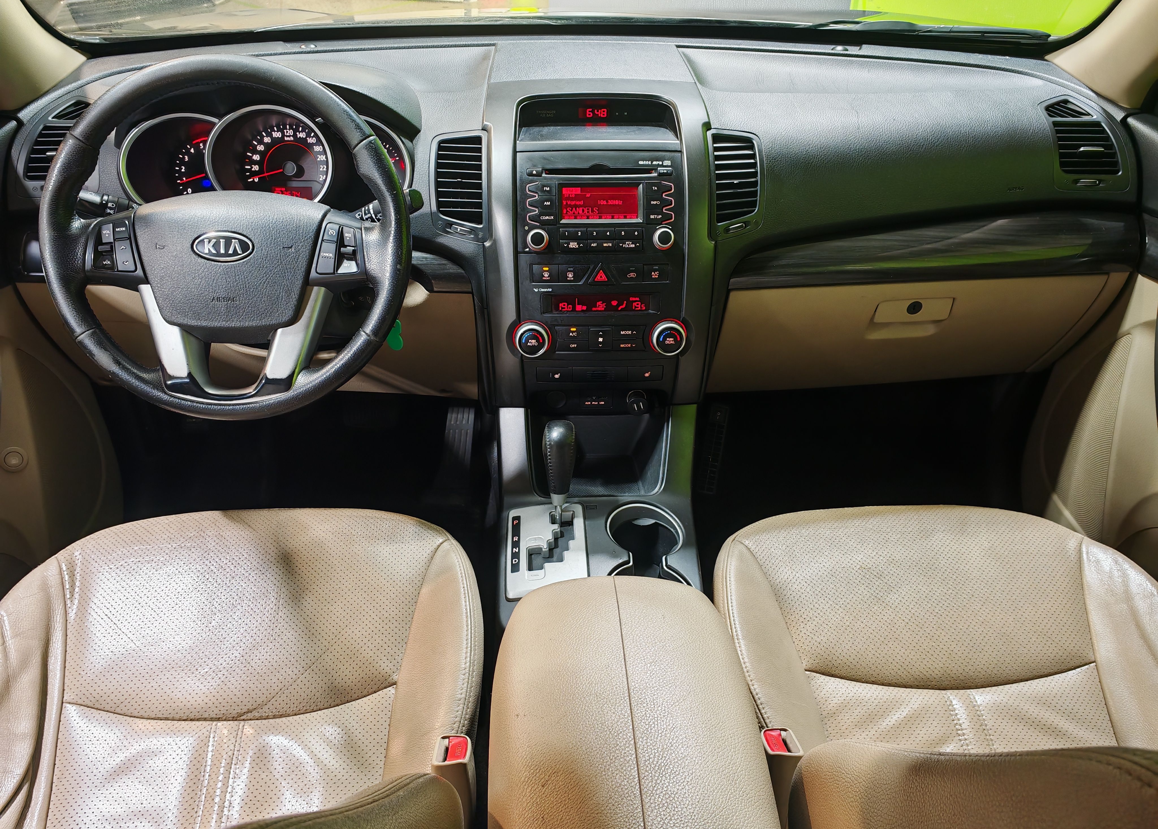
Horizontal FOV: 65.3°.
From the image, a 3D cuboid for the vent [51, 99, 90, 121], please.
[{"bbox_3d":[-0.642,-0.388,1.160,0.068,0.032,0.030,-5,4,-10],"label":"vent"}]

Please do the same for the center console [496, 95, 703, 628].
[{"bbox_3d":[0.020,-0.096,1.098,0.235,0.510,0.480,-1,28,-3],"label":"center console"}]

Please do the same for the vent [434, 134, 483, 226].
[{"bbox_3d":[-0.152,-0.300,1.157,0.065,0.115,0.040,1,10,1],"label":"vent"}]

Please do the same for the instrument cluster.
[{"bbox_3d":[-0.390,-0.313,1.145,0.358,0.150,0.080,-1,9,-3],"label":"instrument cluster"}]

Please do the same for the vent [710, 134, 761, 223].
[{"bbox_3d":[0.199,-0.305,1.172,0.065,0.115,0.040,-3,10,-7],"label":"vent"}]

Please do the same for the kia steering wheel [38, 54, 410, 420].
[{"bbox_3d":[-0.375,-0.188,0.982,0.385,0.385,0.100,-1,3,-3],"label":"kia steering wheel"}]

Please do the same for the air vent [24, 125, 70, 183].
[{"bbox_3d":[-0.654,-0.331,1.141,0.092,0.072,0.040,-5,14,-10],"label":"air vent"}]

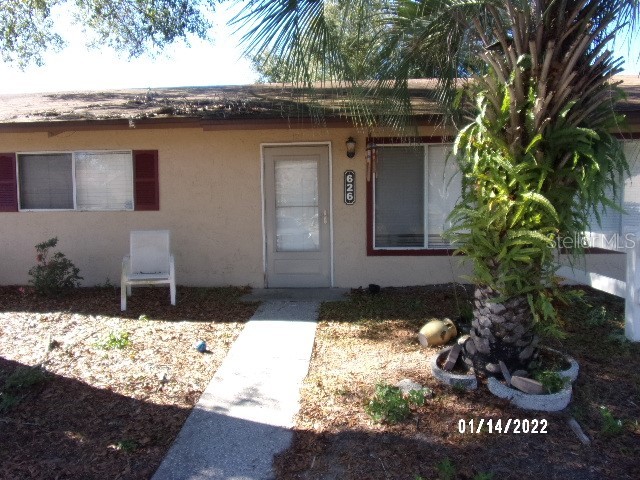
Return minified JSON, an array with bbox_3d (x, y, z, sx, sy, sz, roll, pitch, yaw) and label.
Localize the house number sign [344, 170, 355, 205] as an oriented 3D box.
[{"bbox_3d":[0.436,-0.756,6.423,0.155,0.497,0.030,-1,4,3],"label":"house number sign"}]

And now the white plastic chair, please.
[{"bbox_3d":[-2.366,0.393,6.120,0.660,0.970,0.680,-2,4,-17],"label":"white plastic chair"}]

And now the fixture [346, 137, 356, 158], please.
[{"bbox_3d":[0.447,-1.310,6.301,0.142,0.302,0.190,-1,4,3],"label":"fixture"}]

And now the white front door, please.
[{"bbox_3d":[-0.333,-0.359,6.499,1.051,2.106,0.090,-1,4,3],"label":"white front door"}]

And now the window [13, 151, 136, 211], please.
[{"bbox_3d":[-3.632,-0.875,6.611,1.780,0.895,0.100,-1,4,3],"label":"window"}]

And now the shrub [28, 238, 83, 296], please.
[{"bbox_3d":[-3.827,0.398,6.420,0.680,0.800,0.580,-1,4,3],"label":"shrub"}]

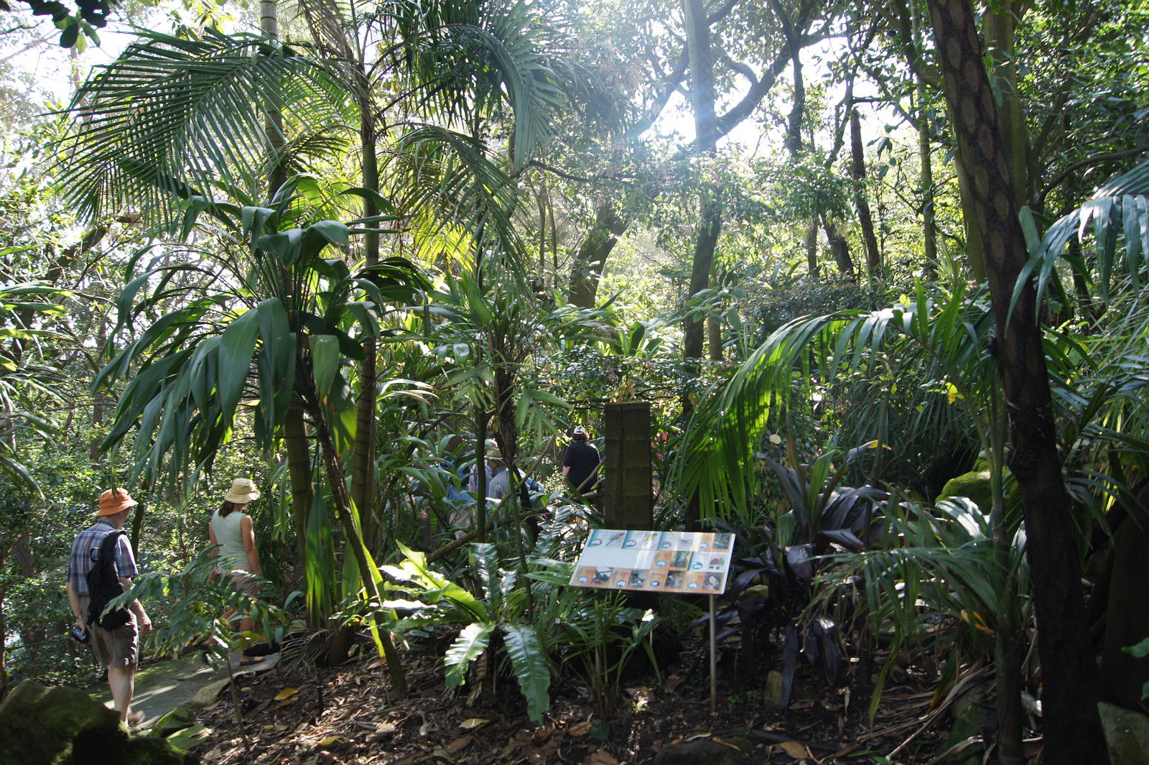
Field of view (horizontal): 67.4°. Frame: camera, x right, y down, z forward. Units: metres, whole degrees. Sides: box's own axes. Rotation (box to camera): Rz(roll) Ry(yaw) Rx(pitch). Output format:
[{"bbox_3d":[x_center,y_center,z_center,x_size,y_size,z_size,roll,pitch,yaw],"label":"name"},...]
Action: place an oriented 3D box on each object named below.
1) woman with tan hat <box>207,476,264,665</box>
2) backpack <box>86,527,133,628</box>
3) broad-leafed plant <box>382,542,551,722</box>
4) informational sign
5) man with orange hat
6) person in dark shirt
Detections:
[{"bbox_3d":[-3.058,1.705,7.795,0.440,1.670,0.440,-2,-6,22],"label":"woman with tan hat"},{"bbox_3d":[-3.416,1.447,6.314,0.290,0.680,0.210,-1,-6,10],"label":"backpack"},{"bbox_3d":[-0.603,1.383,4.800,0.900,0.880,0.860,0,-6,0],"label":"broad-leafed plant"},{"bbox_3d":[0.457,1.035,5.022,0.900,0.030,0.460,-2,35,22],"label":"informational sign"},{"bbox_3d":[-3.495,1.673,6.444,0.540,1.770,0.400,-1,-6,8],"label":"man with orange hat"},{"bbox_3d":[0.094,1.430,11.919,0.560,1.680,0.360,0,-6,3],"label":"person in dark shirt"}]

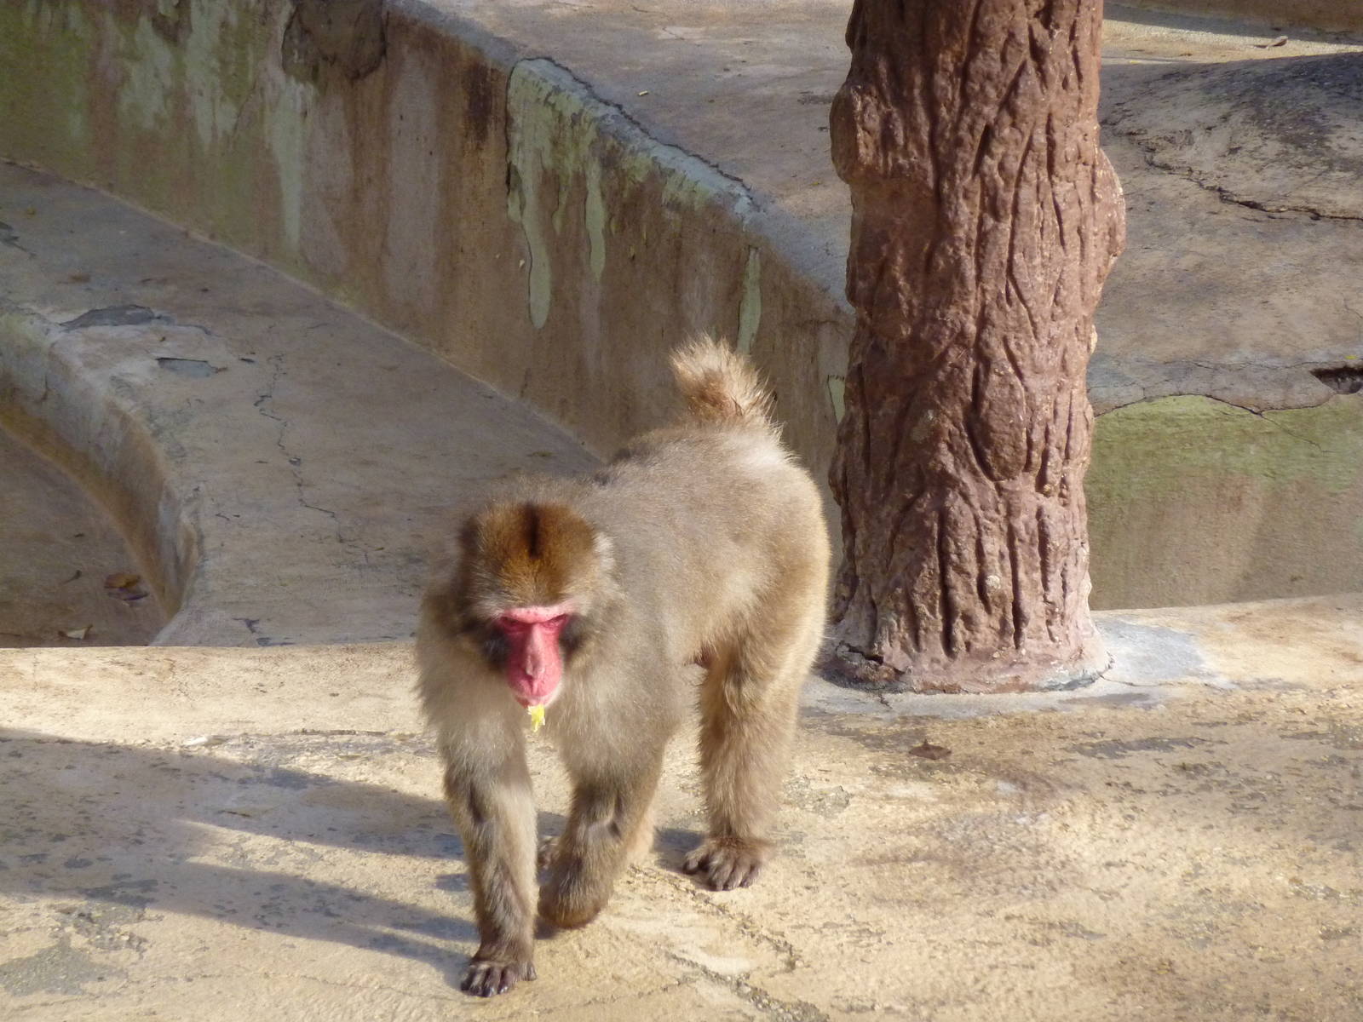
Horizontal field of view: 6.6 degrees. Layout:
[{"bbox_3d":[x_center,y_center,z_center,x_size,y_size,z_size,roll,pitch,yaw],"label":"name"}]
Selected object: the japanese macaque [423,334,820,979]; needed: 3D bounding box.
[{"bbox_3d":[-0.053,0.142,11.300,0.260,0.510,0.620,6,17,20],"label":"japanese macaque"}]

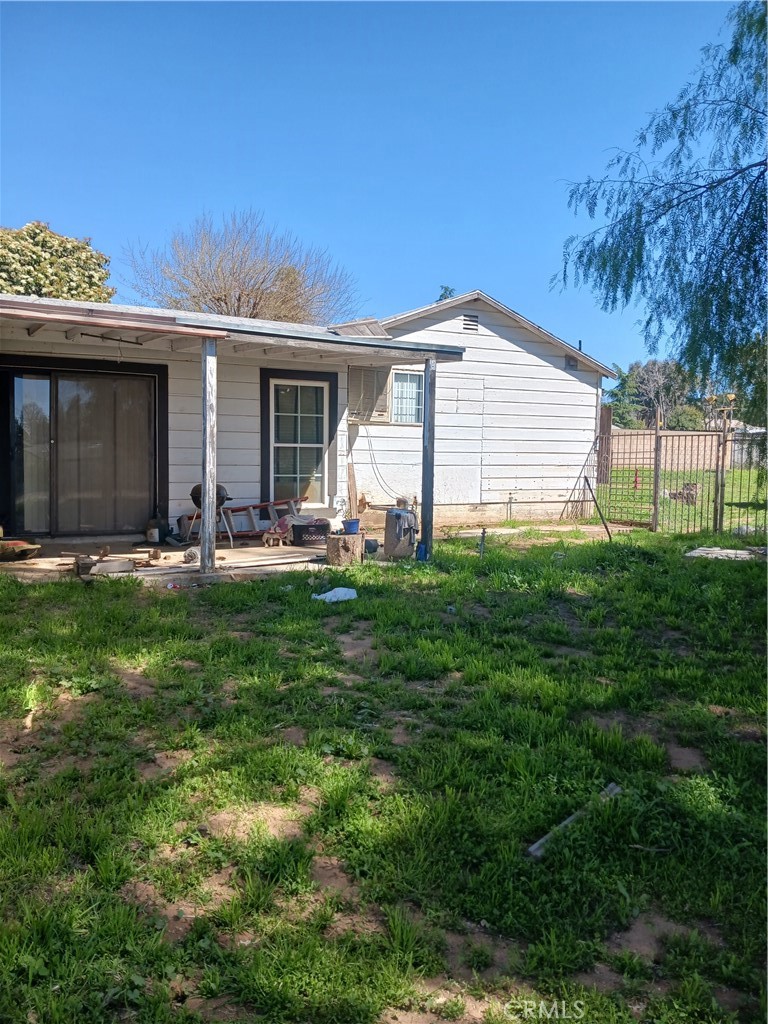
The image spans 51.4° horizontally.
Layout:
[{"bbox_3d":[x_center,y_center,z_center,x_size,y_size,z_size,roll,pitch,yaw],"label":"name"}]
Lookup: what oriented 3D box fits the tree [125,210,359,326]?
[{"bbox_3d":[-4.143,-4.633,23.361,7.020,8.290,7.020,0,4,-10],"label":"tree"}]

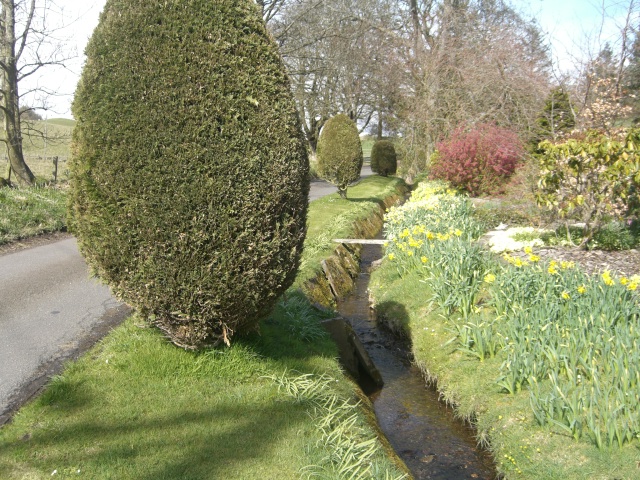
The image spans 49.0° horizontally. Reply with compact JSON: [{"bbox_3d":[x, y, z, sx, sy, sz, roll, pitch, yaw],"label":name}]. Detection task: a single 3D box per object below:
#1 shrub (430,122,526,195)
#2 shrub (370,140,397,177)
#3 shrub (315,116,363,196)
[{"bbox_3d":[4.589,-2.360,20.600,2.697,2.148,2.509,0,8,0],"label":"shrub"},{"bbox_3d":[2.802,-3.640,31.000,1.147,1.660,1.147,0,8,0],"label":"shrub"},{"bbox_3d":[0.544,-2.329,19.600,1.283,2.320,1.283,0,8,0],"label":"shrub"}]

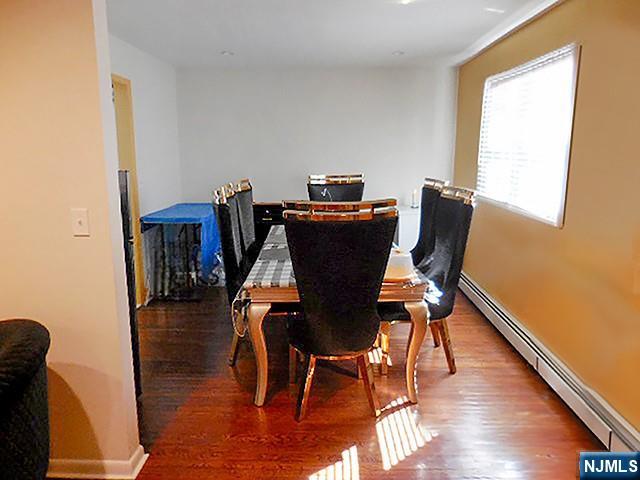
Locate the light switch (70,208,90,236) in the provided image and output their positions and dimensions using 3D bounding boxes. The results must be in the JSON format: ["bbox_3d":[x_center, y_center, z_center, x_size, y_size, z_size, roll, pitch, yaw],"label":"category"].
[{"bbox_3d":[-1.006,-0.074,1.945,0.070,0.116,0.015,0,11,0],"label":"light switch"}]

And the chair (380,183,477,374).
[{"bbox_3d":[0.682,0.272,3.278,0.600,1.250,0.580,0,11,-2],"label":"chair"}]

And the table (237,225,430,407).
[{"bbox_3d":[0.106,0.437,3.677,1.060,0.770,2.000,0,11,0],"label":"table"}]

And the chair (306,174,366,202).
[{"bbox_3d":[0.165,-0.011,4.669,0.580,1.250,0.600,0,11,0],"label":"chair"}]

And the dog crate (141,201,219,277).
[{"bbox_3d":[-1.475,0.112,5.120,0.630,0.830,1.030,0,11,0],"label":"dog crate"}]

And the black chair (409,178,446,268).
[{"bbox_3d":[0.696,0.112,4.051,0.600,1.250,0.580,-1,11,-3],"label":"black chair"}]

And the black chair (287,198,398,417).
[{"bbox_3d":[0.082,0.371,2.782,0.570,1.240,0.600,-1,11,-6],"label":"black chair"}]

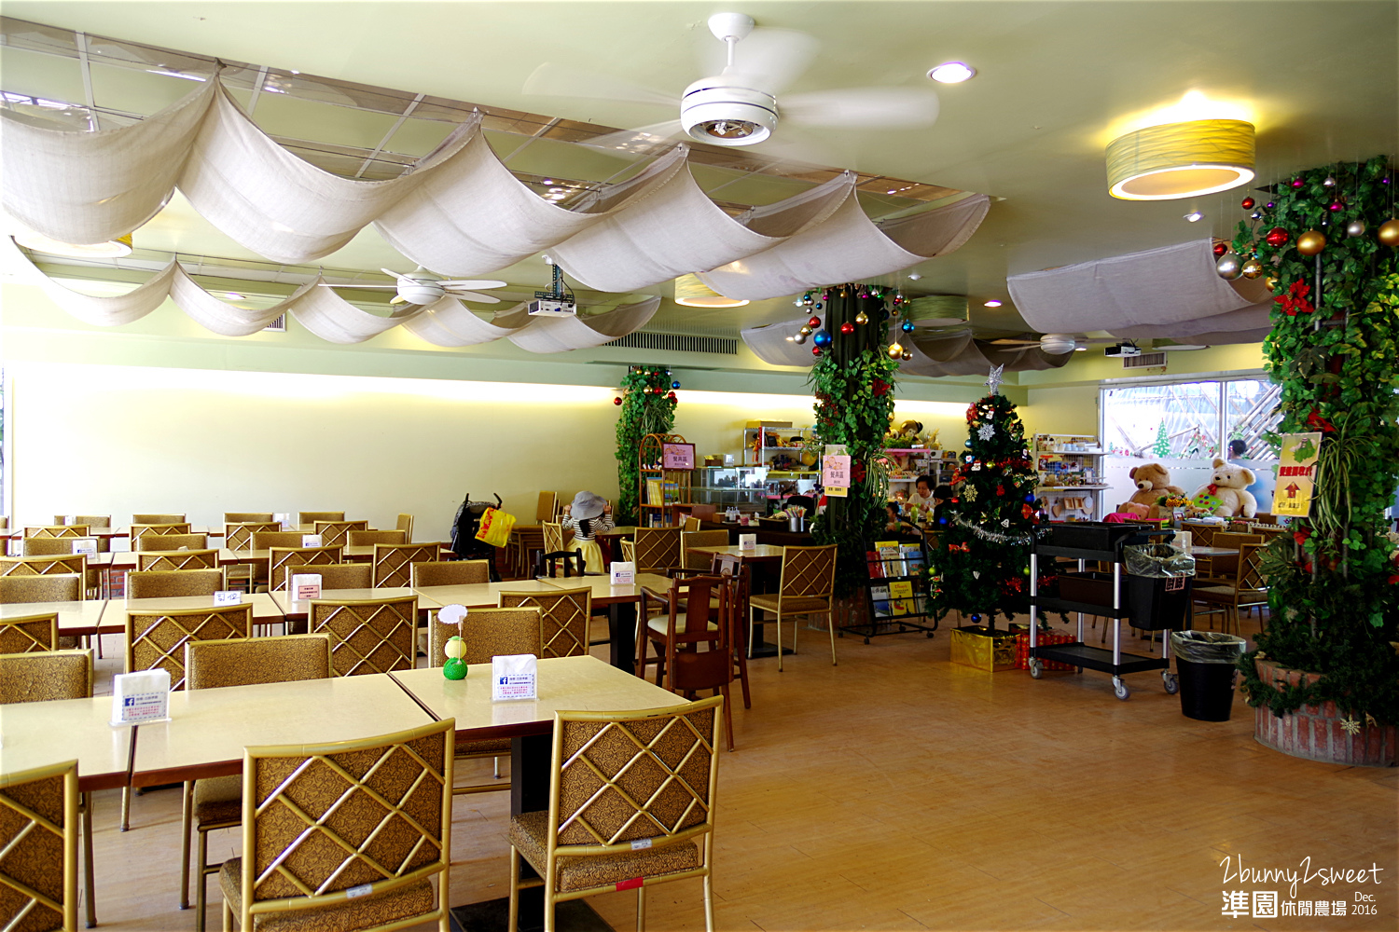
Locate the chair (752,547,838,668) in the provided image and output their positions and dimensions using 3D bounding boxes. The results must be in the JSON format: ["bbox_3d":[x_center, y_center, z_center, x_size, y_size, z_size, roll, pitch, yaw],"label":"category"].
[{"bbox_3d":[0.683,1.012,6.887,0.460,0.869,0.510,0,1,-27],"label":"chair"}]

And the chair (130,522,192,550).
[{"bbox_3d":[-4.725,0.922,8.194,0.460,0.860,0.530,0,0,-28],"label":"chair"}]

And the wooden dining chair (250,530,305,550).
[{"bbox_3d":[-3.138,0.959,7.065,0.460,0.869,0.510,0,1,-28],"label":"wooden dining chair"}]

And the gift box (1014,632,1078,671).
[{"bbox_3d":[2.490,1.326,6.746,0.350,0.240,0.300,1,1,5],"label":"gift box"}]

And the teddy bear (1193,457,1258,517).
[{"bbox_3d":[6.701,0.311,11.900,0.620,0.820,0.670,0,1,-28],"label":"teddy bear"}]

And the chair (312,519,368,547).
[{"bbox_3d":[-3.354,0.917,8.644,0.460,0.855,0.510,1,1,-29],"label":"chair"}]

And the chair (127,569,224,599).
[{"bbox_3d":[-2.639,0.989,4.682,0.460,0.869,0.510,0,1,-28],"label":"chair"}]

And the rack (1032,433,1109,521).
[{"bbox_3d":[4.884,0.492,12.197,1.050,1.819,0.380,1,1,-27],"label":"rack"}]

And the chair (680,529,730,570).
[{"bbox_3d":[0.143,0.996,7.802,0.460,0.869,0.510,1,1,-24],"label":"chair"}]

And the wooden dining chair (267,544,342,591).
[{"bbox_3d":[-2.694,0.951,6.344,0.460,0.860,0.530,0,0,-28],"label":"wooden dining chair"}]

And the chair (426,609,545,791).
[{"bbox_3d":[-0.817,0.999,3.543,0.460,0.855,0.510,1,1,-20],"label":"chair"}]

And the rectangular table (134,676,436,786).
[{"bbox_3d":[-1.106,1.038,2.479,0.670,0.758,0.745,0,0,-30],"label":"rectangular table"}]

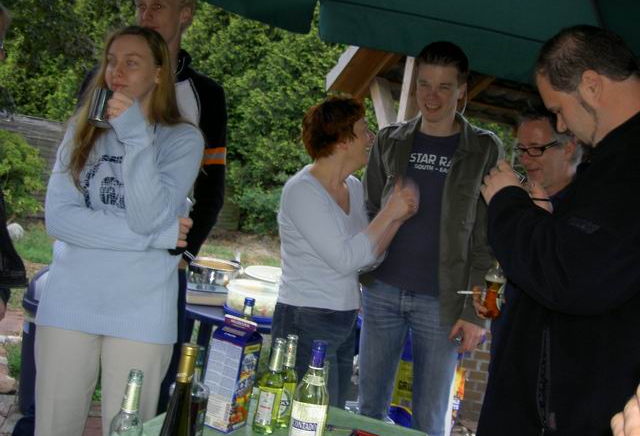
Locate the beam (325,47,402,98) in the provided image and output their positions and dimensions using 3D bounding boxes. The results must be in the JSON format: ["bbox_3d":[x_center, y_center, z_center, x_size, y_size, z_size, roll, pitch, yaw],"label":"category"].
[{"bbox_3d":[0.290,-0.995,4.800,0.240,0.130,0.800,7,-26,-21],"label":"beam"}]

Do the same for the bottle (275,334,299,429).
[{"bbox_3d":[-0.072,0.417,1.841,0.061,0.230,0.061,9,4,0],"label":"bottle"}]

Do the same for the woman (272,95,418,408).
[{"bbox_3d":[0.012,0.404,2.380,0.460,1.630,0.460,12,5,38],"label":"woman"}]

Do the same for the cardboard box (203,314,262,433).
[{"bbox_3d":[-0.213,0.384,1.776,0.081,0.262,0.081,11,5,27],"label":"cardboard box"}]

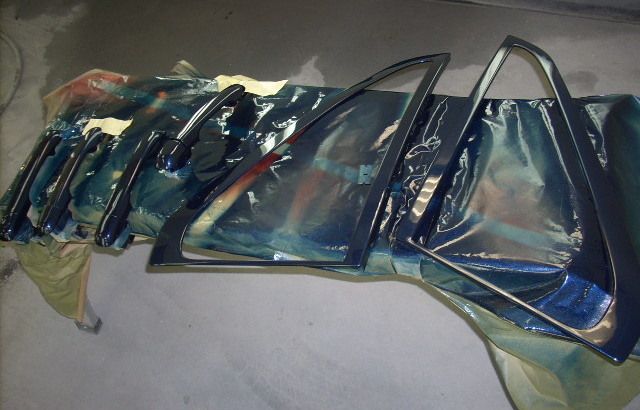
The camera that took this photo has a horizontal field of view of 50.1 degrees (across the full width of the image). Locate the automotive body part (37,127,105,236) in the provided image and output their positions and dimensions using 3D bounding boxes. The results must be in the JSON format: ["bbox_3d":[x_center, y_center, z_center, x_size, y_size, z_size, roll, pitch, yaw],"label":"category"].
[{"bbox_3d":[-0.414,-0.046,1.158,0.034,0.042,0.225,4,51,8],"label":"automotive body part"}]

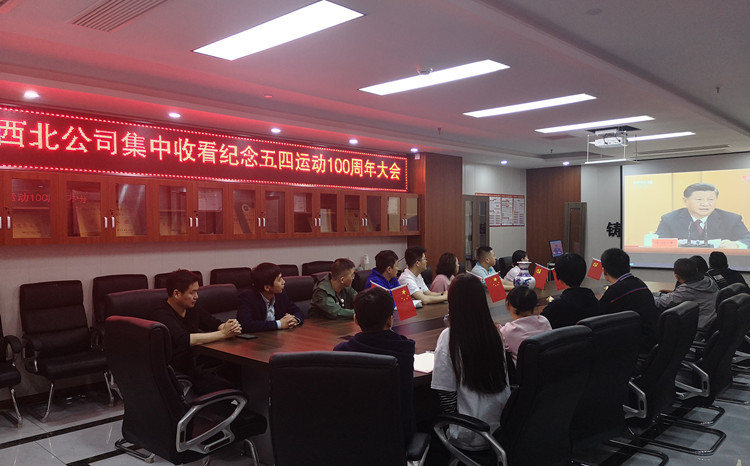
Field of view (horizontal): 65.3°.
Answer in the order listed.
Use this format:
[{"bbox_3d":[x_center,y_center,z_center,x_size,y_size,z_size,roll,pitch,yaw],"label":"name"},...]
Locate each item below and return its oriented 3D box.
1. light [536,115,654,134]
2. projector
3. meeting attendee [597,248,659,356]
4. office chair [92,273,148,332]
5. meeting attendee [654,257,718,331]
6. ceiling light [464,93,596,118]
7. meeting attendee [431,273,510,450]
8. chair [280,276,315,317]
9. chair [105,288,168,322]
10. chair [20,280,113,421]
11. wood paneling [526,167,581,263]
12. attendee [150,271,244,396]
[{"bbox_3d":[2.368,-1.194,6.385,1.220,0.050,0.290,1,1,44],"label":"light"},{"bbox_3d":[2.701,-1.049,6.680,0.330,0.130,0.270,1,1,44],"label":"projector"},{"bbox_3d":[1.591,0.808,3.918,0.550,1.360,0.780,-1,0,-34],"label":"meeting attendee"},{"bbox_3d":[-2.261,0.977,5.611,0.700,1.075,0.600,0,1,42],"label":"office chair"},{"bbox_3d":[2.530,0.837,4.876,0.550,1.270,0.780,-1,0,-34],"label":"meeting attendee"},{"bbox_3d":[1.394,-1.183,5.392,1.200,0.050,0.300,0,1,42],"label":"ceiling light"},{"bbox_3d":[0.450,0.843,2.950,0.460,1.290,0.660,-1,1,-30],"label":"meeting attendee"},{"bbox_3d":[-0.523,0.929,5.082,0.640,1.060,0.610,1,1,44],"label":"chair"},{"bbox_3d":[-1.503,0.946,4.054,0.640,1.060,0.610,1,1,44],"label":"chair"},{"bbox_3d":[-2.556,0.936,4.864,0.640,1.060,0.610,1,1,44],"label":"chair"},{"bbox_3d":[3.026,0.128,9.984,1.000,2.500,0.060,1,1,44],"label":"wood paneling"},{"bbox_3d":[-1.365,0.880,4.174,0.800,1.270,0.570,0,0,27],"label":"attendee"}]

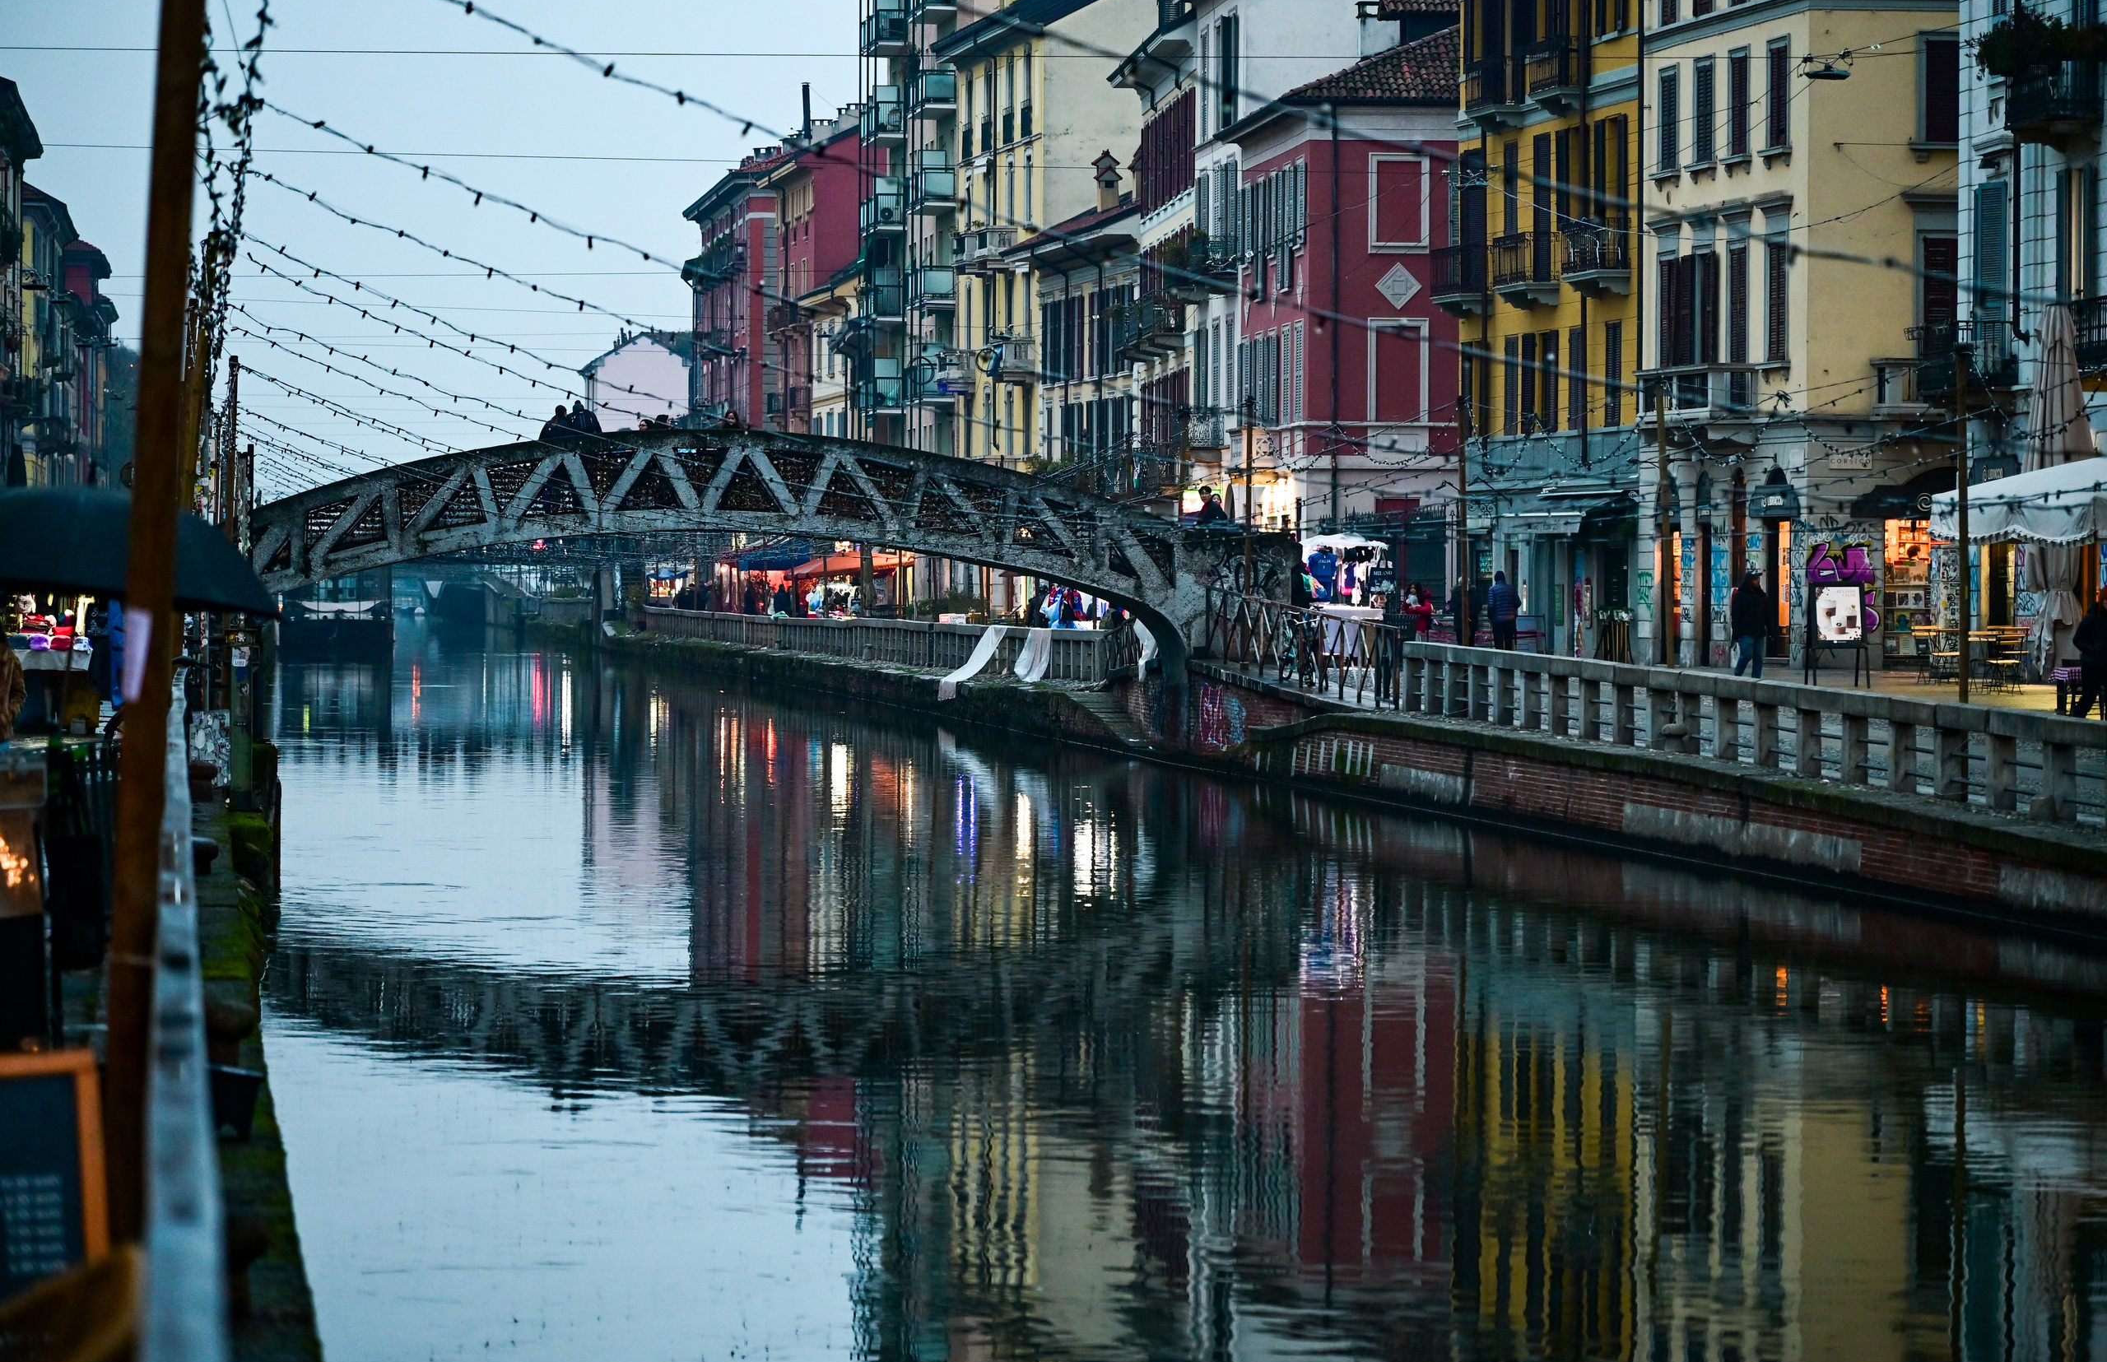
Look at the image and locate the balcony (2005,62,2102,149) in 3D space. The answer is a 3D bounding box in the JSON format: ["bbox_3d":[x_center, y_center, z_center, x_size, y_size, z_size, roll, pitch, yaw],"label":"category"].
[{"bbox_3d":[15.895,-9.232,111.615,0.920,1.220,2.100,0,1,-10],"label":"balcony"}]

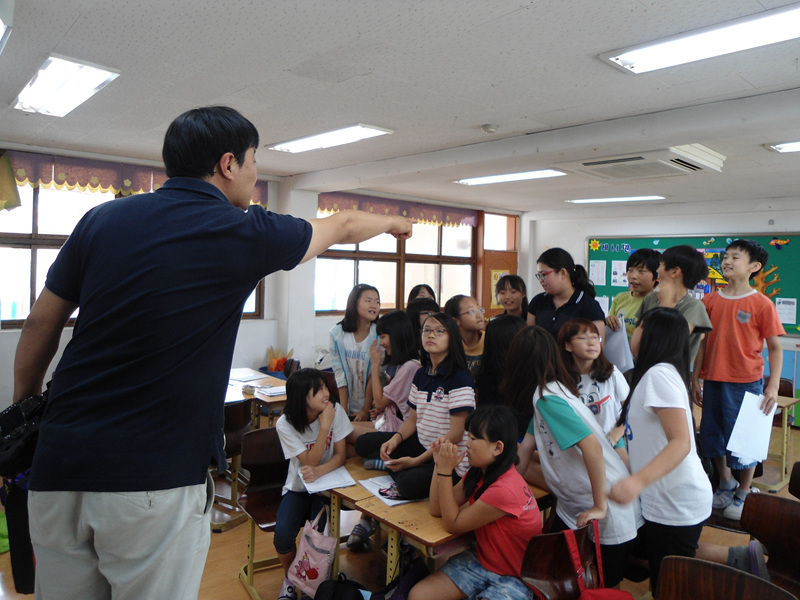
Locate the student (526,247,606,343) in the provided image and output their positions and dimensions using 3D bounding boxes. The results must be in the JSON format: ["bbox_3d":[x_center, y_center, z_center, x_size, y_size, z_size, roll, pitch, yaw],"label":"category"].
[{"bbox_3d":[0.771,0.460,2.885,0.430,1.420,0.310,4,4,40],"label":"student"}]

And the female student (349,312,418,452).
[{"bbox_3d":[-0.090,0.406,3.170,0.500,0.740,0.520,1,4,-21],"label":"female student"}]

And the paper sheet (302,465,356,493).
[{"bbox_3d":[-0.308,0.760,2.560,0.215,0.010,0.280,0,3,-24],"label":"paper sheet"}]

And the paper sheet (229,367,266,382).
[{"bbox_3d":[-1.273,0.626,4.898,0.220,0.010,0.300,3,4,24],"label":"paper sheet"}]

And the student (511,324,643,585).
[{"bbox_3d":[0.665,0.825,2.280,0.490,1.430,0.450,1,3,-10],"label":"student"}]

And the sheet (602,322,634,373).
[{"bbox_3d":[1.028,0.223,2.880,0.210,0.290,0.020,-5,1,17],"label":"sheet"}]

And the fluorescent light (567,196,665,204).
[{"bbox_3d":[2.699,-1.260,7.590,0.300,0.060,1.250,-1,4,-40],"label":"fluorescent light"}]

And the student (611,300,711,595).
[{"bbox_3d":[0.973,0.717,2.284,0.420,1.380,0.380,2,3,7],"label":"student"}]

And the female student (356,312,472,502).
[{"bbox_3d":[0.055,0.415,2.760,0.580,0.780,0.560,4,4,37],"label":"female student"}]

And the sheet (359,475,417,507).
[{"bbox_3d":[-0.011,0.777,2.467,0.210,0.008,0.297,0,3,-28],"label":"sheet"}]

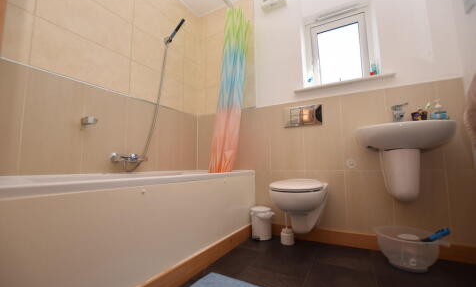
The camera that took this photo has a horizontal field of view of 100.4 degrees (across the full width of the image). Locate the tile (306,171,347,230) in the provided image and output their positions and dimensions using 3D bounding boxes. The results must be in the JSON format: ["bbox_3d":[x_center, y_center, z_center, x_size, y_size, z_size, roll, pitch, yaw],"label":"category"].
[{"bbox_3d":[0.691,0.450,1.569,0.290,0.455,0.012,-4,-7,30],"label":"tile"}]

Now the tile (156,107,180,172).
[{"bbox_3d":[-0.665,-0.038,1.930,0.012,0.605,0.285,-4,-7,30],"label":"tile"}]

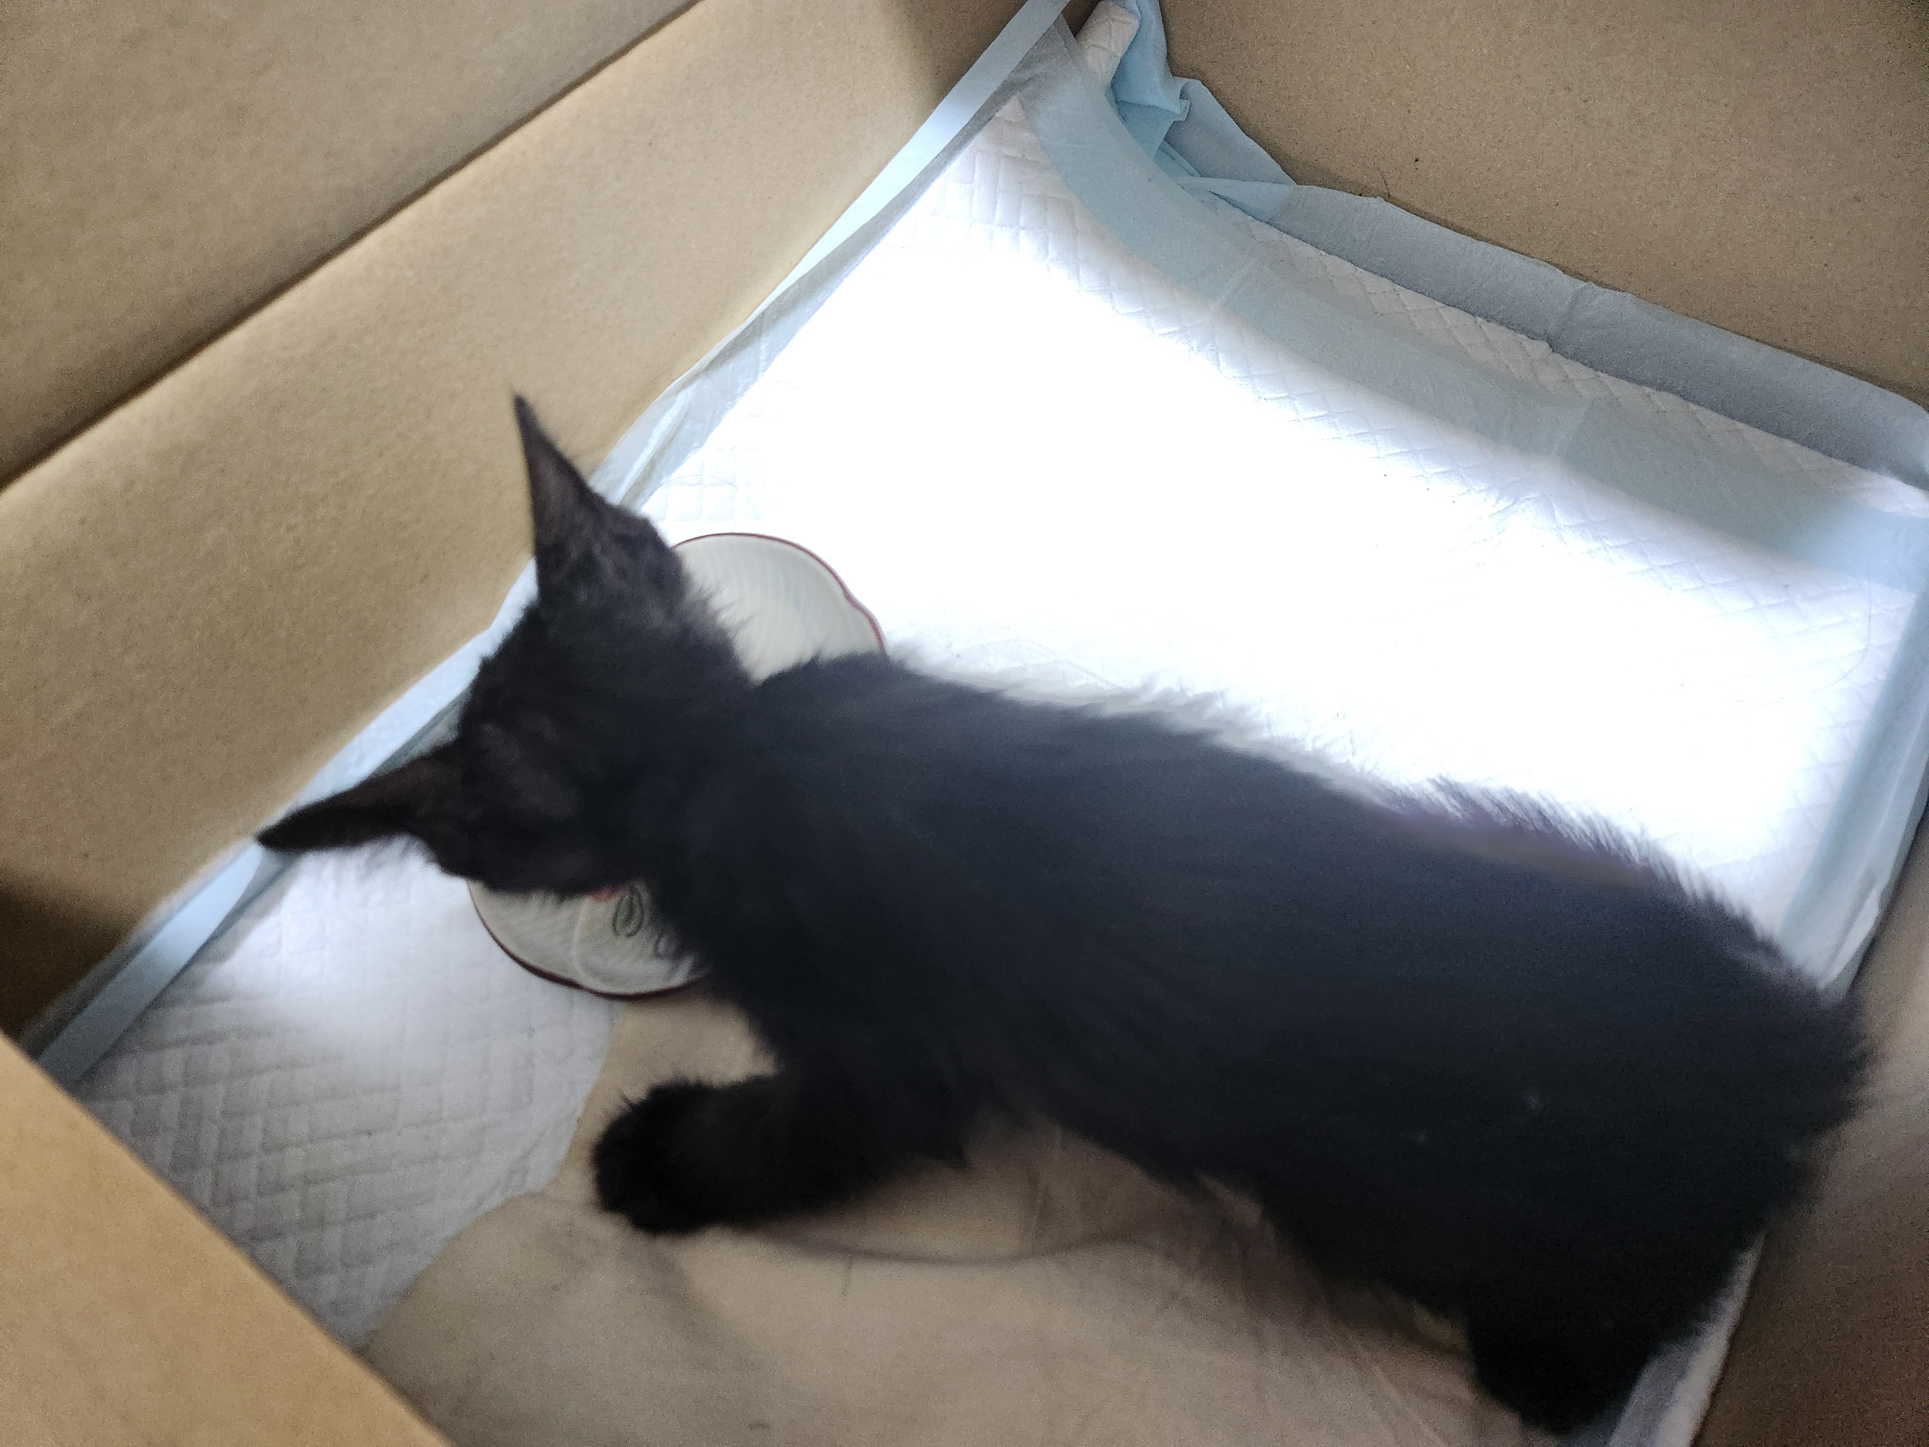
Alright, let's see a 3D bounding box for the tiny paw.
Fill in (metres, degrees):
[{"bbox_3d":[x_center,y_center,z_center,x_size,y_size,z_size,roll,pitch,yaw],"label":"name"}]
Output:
[{"bbox_3d":[-0.069,0.098,0.290,0.030,0.022,0.030,-8,60,-2],"label":"tiny paw"}]

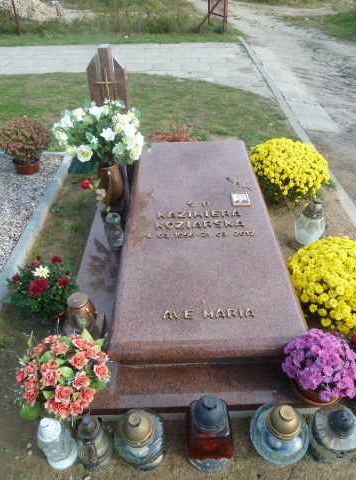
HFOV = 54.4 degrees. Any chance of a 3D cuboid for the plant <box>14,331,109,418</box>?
[{"bbox_3d":[-0.381,0.439,1.144,0.320,0.293,0.311,-1,41,0],"label":"plant"}]

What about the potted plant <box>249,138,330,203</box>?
[{"bbox_3d":[0.709,-0.446,2.215,0.482,0.372,0.470,-1,41,0],"label":"potted plant"}]

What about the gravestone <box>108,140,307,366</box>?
[{"bbox_3d":[0.105,-0.106,1.829,0.700,0.171,1.598,-1,41,0],"label":"gravestone"}]

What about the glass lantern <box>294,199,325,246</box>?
[{"bbox_3d":[0.727,-0.099,1.894,0.144,0.268,0.144,-1,41,0],"label":"glass lantern"}]

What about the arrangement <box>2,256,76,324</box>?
[{"bbox_3d":[-0.576,0.236,1.500,0.299,0.336,0.293,-1,41,0],"label":"arrangement"}]

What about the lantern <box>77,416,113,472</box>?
[{"bbox_3d":[-0.258,0.623,1.082,0.104,0.287,0.104,-1,41,0],"label":"lantern"}]

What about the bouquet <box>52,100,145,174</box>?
[{"bbox_3d":[-0.424,-0.536,1.849,0.488,0.378,0.451,-1,41,0],"label":"bouquet"}]

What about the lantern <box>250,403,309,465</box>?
[{"bbox_3d":[0.344,0.607,1.134,0.192,0.217,0.192,-1,41,0],"label":"lantern"}]

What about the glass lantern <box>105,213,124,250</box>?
[{"bbox_3d":[-0.323,-0.046,1.770,0.082,0.201,0.082,-1,41,0],"label":"glass lantern"}]

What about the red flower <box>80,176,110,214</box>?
[{"bbox_3d":[-0.389,-0.202,1.654,0.134,0.226,0.098,-1,41,0],"label":"red flower"}]

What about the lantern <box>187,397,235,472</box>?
[{"bbox_3d":[0.097,0.584,1.068,0.146,0.348,0.146,-1,41,0],"label":"lantern"}]

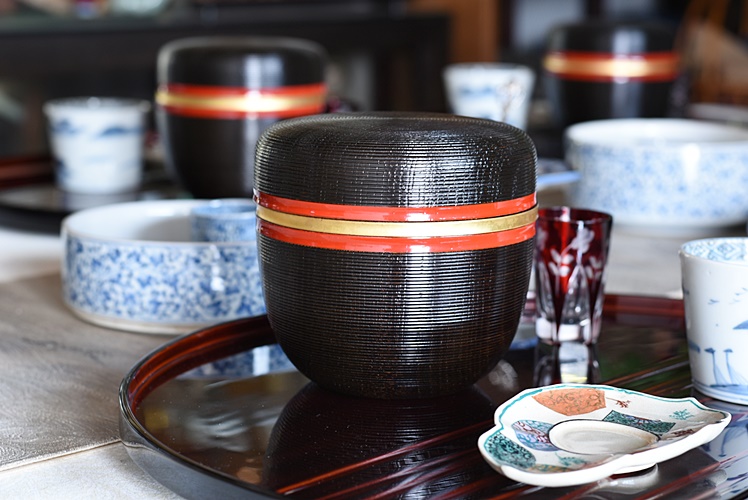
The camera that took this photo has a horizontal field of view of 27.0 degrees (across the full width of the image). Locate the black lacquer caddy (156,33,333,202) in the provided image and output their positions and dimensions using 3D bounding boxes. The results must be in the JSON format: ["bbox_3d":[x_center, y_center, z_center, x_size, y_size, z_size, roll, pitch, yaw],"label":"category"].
[{"bbox_3d":[-0.099,-0.095,1.182,0.128,0.120,0.128,0,11,0],"label":"black lacquer caddy"}]

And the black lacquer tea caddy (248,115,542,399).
[{"bbox_3d":[0.011,0.001,0.706,0.128,0.119,0.128,0,11,0],"label":"black lacquer tea caddy"}]

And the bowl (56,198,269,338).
[{"bbox_3d":[-0.099,0.007,0.895,0.154,0.051,0.154,0,11,0],"label":"bowl"}]

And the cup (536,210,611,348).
[{"bbox_3d":[0.098,0.012,0.792,0.043,0.064,0.043,0,11,0],"label":"cup"}]

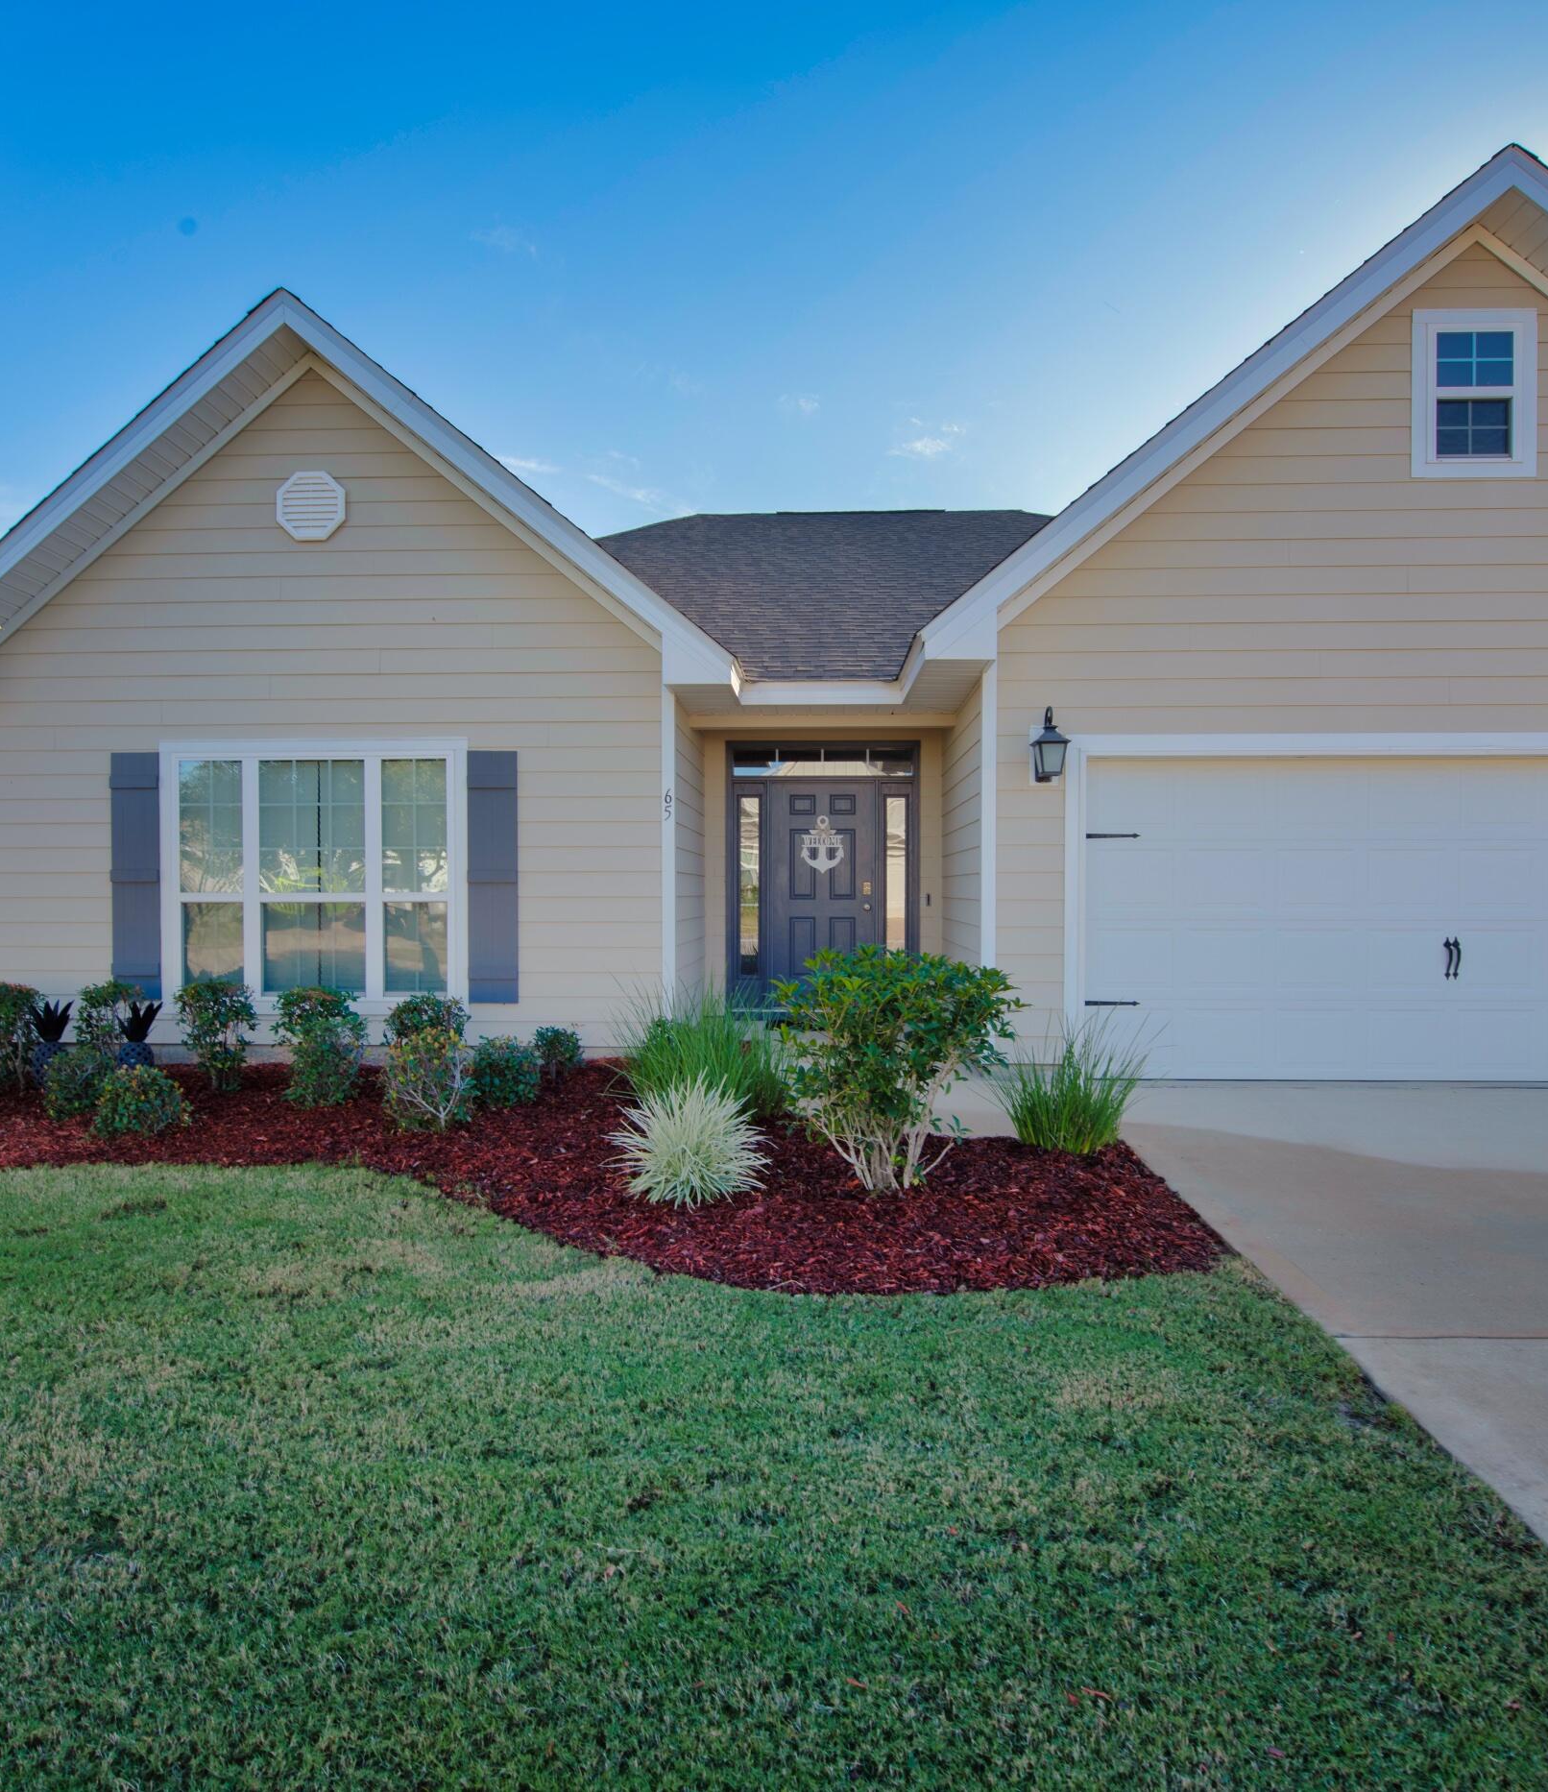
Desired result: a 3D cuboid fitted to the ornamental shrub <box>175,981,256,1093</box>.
[{"bbox_3d":[-3.601,0.895,6.750,0.470,0.706,0.460,0,1,2],"label":"ornamental shrub"}]

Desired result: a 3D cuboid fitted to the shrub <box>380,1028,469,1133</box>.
[{"bbox_3d":[-1.894,0.984,5.696,0.470,0.550,0.440,0,1,2],"label":"shrub"}]

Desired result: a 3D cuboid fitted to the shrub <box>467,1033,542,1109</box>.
[{"bbox_3d":[-1.665,1.057,6.450,0.450,0.428,0.440,0,1,2],"label":"shrub"}]

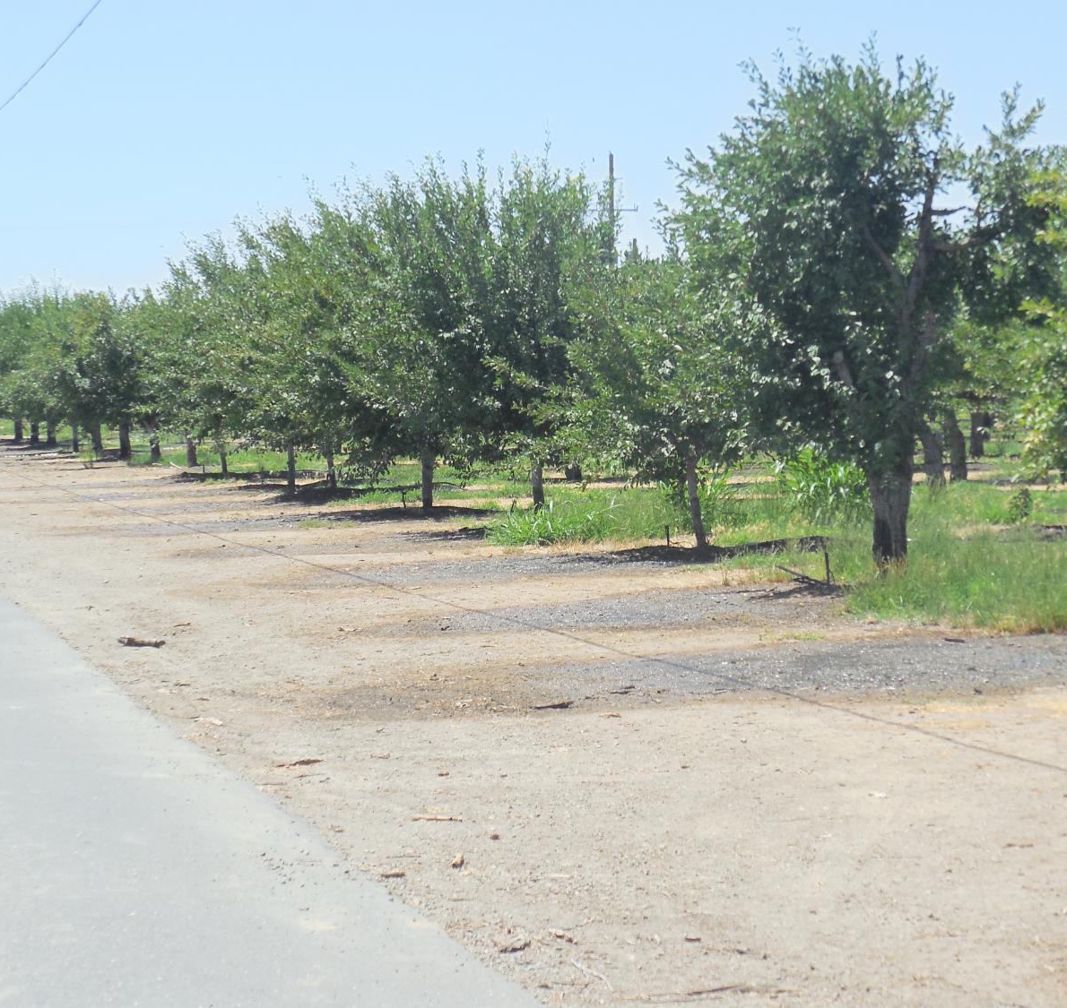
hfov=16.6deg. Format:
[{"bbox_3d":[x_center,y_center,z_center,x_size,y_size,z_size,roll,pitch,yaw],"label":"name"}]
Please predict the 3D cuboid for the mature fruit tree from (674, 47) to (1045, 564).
[{"bbox_3d":[2.577,-1.530,28.665,2.936,4.123,2.845,-1,2,0],"label":"mature fruit tree"}]

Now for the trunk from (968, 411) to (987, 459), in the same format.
[{"bbox_3d":[8.324,-1.290,68.481,0.315,0.906,0.290,-1,2,0],"label":"trunk"}]

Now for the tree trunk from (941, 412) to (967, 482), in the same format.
[{"bbox_3d":[6.360,-0.856,55.125,0.349,1.063,0.321,-1,2,-12],"label":"tree trunk"}]

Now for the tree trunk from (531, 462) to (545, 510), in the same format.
[{"bbox_3d":[0.053,-0.171,41.013,0.153,0.614,0.141,-1,2,0],"label":"tree trunk"}]

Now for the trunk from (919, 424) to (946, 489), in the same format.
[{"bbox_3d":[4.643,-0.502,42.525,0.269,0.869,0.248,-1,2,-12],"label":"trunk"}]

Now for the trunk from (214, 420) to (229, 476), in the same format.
[{"bbox_3d":[-5.598,-1.008,65.520,0.226,1.018,0.208,-1,2,-12],"label":"trunk"}]

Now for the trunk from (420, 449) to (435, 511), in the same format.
[{"bbox_3d":[-1.362,-0.310,46.872,0.189,0.796,0.174,-1,2,-12],"label":"trunk"}]

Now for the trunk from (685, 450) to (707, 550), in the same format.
[{"bbox_3d":[1.535,-0.040,34.524,0.169,0.964,0.155,-1,2,-12],"label":"trunk"}]

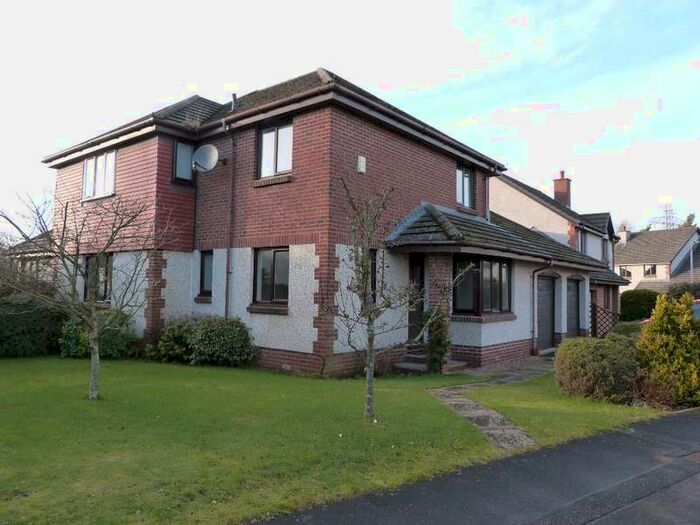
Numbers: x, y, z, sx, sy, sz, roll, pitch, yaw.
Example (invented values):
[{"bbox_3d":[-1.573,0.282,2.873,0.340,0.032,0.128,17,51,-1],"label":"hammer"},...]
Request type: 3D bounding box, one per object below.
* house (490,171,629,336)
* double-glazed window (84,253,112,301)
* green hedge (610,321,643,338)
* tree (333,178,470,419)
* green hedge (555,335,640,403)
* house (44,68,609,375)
[{"bbox_3d":[10.502,-1.012,29.098,9.400,9.150,8.100,-1,-4,40],"label":"house"},{"bbox_3d":[-6.508,0.381,13.125,1.550,1.290,0.120,-1,-4,40],"label":"double-glazed window"},{"bbox_3d":[9.511,2.328,16.581,1.700,0.770,1.100,-1,-4,40],"label":"green hedge"},{"bbox_3d":[0.660,0.467,6.500,1.750,3.050,1.600,1,-3,0],"label":"tree"},{"bbox_3d":[4.067,1.676,8.231,1.250,0.950,1.350,-1,-4,40],"label":"green hedge"},{"bbox_3d":[0.051,-1.475,16.365,12.100,7.870,13.850,-1,-4,40],"label":"house"}]

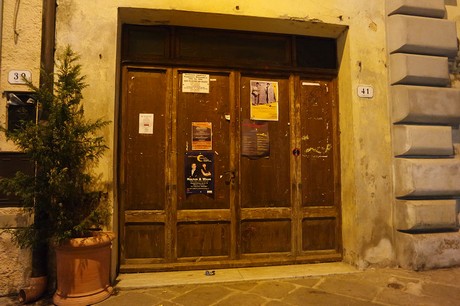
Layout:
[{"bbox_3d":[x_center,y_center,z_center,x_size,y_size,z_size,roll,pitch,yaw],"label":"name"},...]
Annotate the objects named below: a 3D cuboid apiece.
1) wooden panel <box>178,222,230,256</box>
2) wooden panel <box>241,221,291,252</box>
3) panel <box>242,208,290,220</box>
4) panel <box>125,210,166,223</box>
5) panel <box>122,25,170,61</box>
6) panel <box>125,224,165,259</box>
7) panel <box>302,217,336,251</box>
[{"bbox_3d":[-0.267,0.880,3.124,0.543,0.362,0.040,0,-4,-9],"label":"wooden panel"},{"bbox_3d":[0.380,0.874,3.229,0.542,0.356,0.040,0,-4,-9],"label":"wooden panel"},{"bbox_3d":[0.384,0.642,3.236,0.545,0.110,0.040,0,-4,-9],"label":"panel"},{"bbox_3d":[-0.836,0.631,3.039,0.385,0.120,0.040,0,-4,-9],"label":"panel"},{"bbox_3d":[-0.860,-1.129,3.170,0.480,0.366,0.040,0,-4,-9],"label":"panel"},{"bbox_3d":[-0.840,0.866,3.032,0.383,0.350,0.040,0,-4,-9],"label":"panel"},{"bbox_3d":[0.969,0.878,3.324,0.392,0.355,0.040,0,-4,-9],"label":"panel"}]

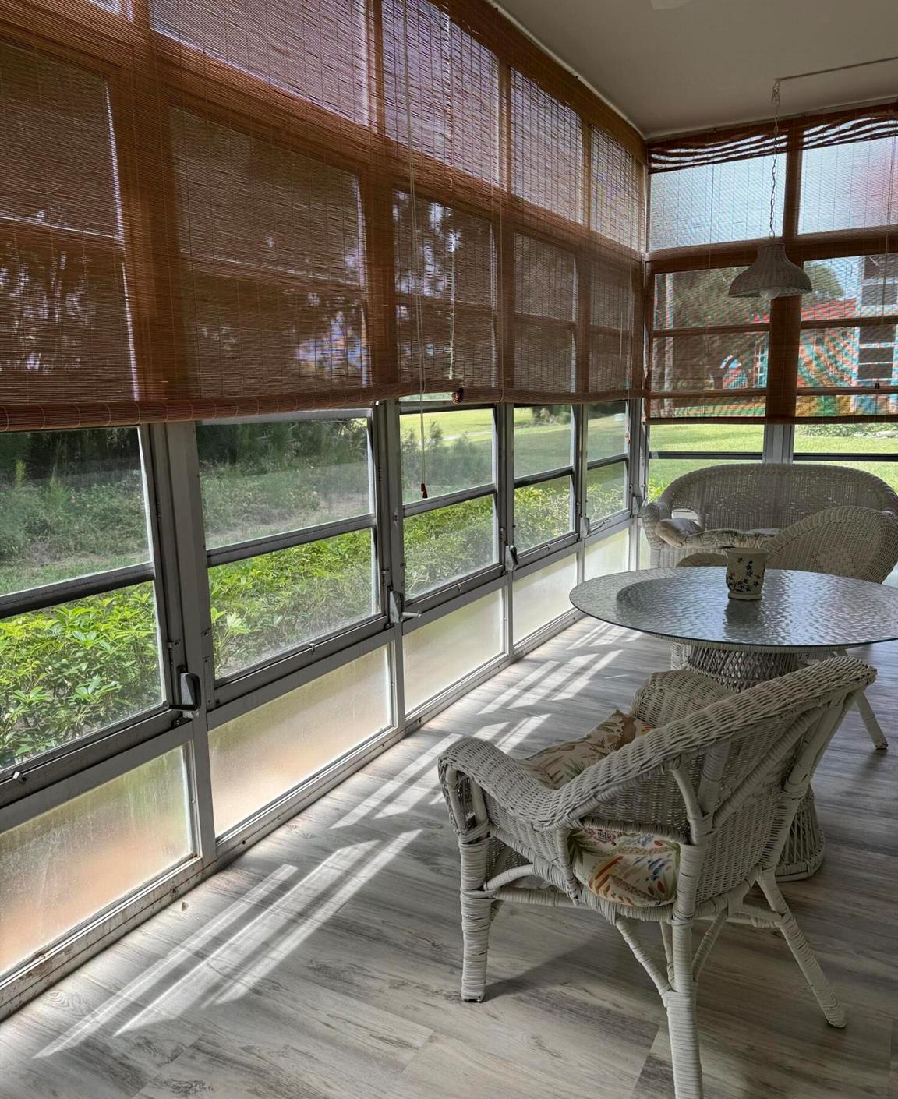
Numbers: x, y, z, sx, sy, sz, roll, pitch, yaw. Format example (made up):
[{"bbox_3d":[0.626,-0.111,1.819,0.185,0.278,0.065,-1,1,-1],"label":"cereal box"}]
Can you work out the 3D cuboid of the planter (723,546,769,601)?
[{"bbox_3d":[0.820,0.066,2.282,0.118,0.127,0.118,5,12,28],"label":"planter"}]

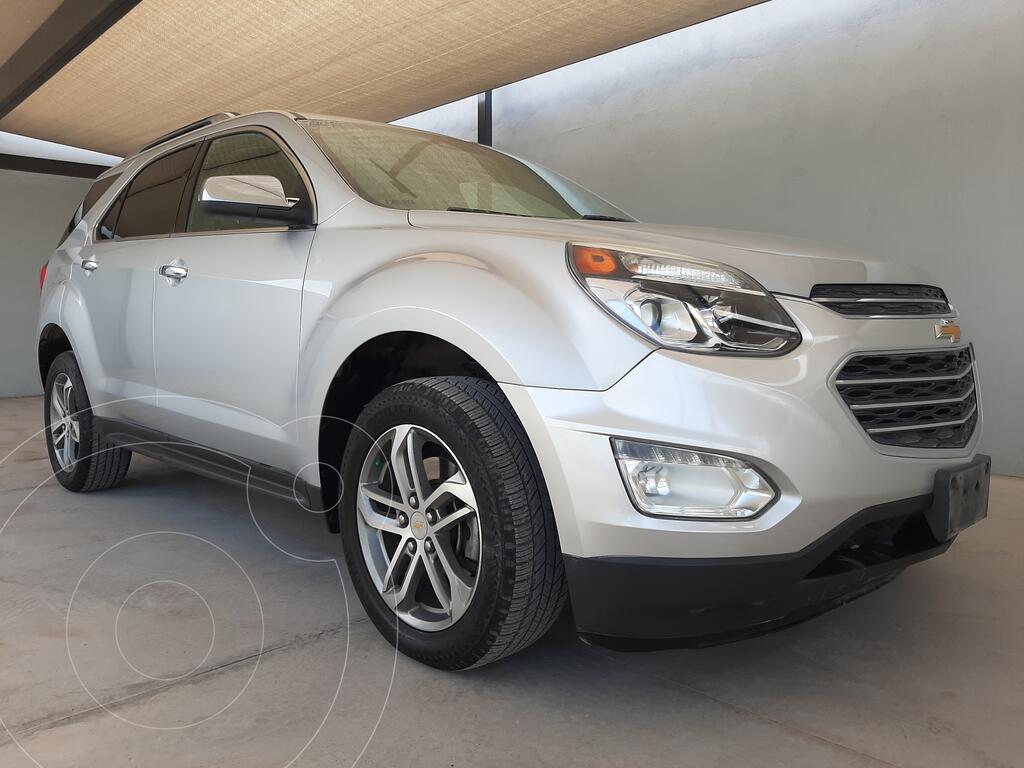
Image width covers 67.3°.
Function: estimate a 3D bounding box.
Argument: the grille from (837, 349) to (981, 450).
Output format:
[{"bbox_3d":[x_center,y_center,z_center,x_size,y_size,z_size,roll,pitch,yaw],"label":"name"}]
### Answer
[{"bbox_3d":[1.003,0.028,1.841,0.160,0.240,0.880,4,6,45],"label":"grille"}]

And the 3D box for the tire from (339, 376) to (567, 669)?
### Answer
[{"bbox_3d":[-0.164,0.334,1.952,0.243,0.705,0.710,-3,5,-44],"label":"tire"}]

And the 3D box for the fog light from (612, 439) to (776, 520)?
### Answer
[{"bbox_3d":[0.359,0.181,1.538,0.330,0.160,0.115,-1,4,-18],"label":"fog light"}]

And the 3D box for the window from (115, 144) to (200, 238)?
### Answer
[{"bbox_3d":[-1.415,-0.746,3.072,0.660,0.400,0.050,4,-17,45],"label":"window"}]

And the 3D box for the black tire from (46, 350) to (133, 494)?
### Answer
[{"bbox_3d":[-2.188,0.187,3.963,0.710,0.705,0.243,4,5,45],"label":"black tire"}]

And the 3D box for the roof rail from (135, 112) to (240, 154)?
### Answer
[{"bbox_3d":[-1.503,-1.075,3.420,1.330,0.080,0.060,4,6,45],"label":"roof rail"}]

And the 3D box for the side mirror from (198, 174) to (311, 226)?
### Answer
[{"bbox_3d":[-0.708,-0.498,2.120,0.215,0.147,0.235,4,6,45],"label":"side mirror"}]

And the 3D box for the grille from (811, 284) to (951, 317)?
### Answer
[{"bbox_3d":[0.979,-0.199,1.849,0.150,0.075,0.860,4,6,45],"label":"grille"}]

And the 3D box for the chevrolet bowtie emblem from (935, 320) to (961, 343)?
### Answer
[{"bbox_3d":[1.023,-0.126,1.809,0.032,0.060,0.165,4,6,45],"label":"chevrolet bowtie emblem"}]

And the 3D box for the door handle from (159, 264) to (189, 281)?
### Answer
[{"bbox_3d":[-1.147,-0.381,2.645,0.195,0.048,0.052,4,6,45],"label":"door handle"}]

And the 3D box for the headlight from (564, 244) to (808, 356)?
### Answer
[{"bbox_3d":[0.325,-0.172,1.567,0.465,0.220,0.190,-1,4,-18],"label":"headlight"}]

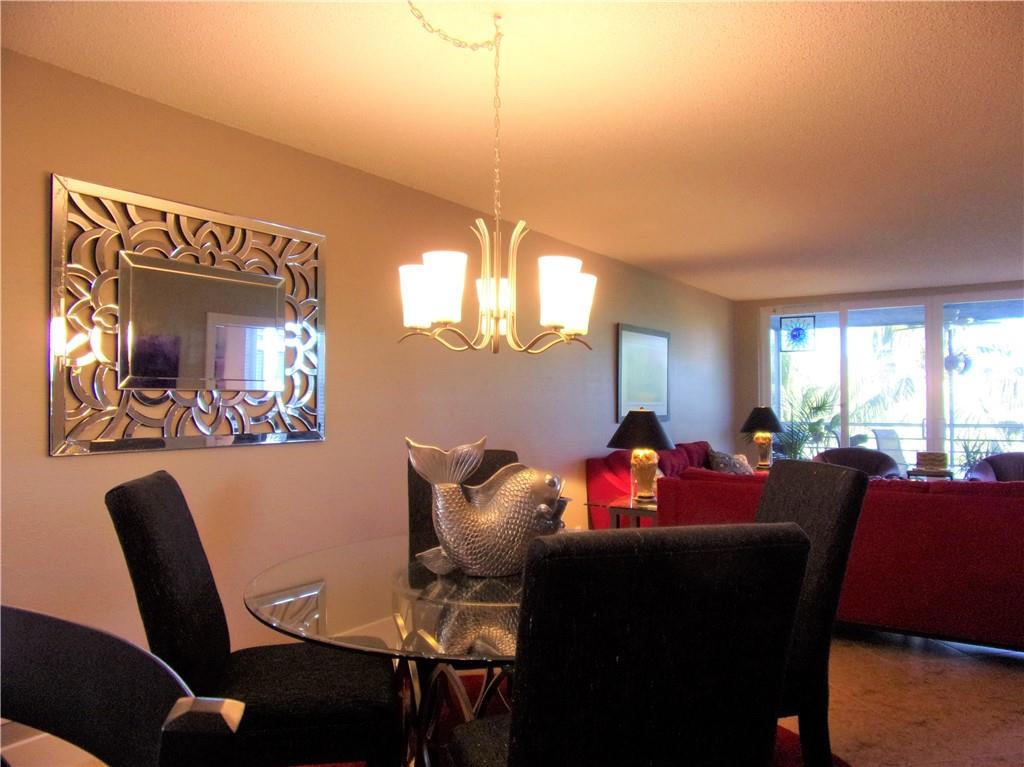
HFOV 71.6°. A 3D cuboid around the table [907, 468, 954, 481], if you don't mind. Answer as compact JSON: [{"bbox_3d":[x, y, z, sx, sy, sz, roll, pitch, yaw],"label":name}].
[{"bbox_3d":[3.898,1.125,6.594,0.410,0.600,0.410,-1,-2,36],"label":"table"}]

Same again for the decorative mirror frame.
[{"bbox_3d":[-1.262,-0.227,2.961,0.030,0.980,1.190,-1,-2,36],"label":"decorative mirror frame"}]

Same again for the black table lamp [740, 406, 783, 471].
[{"bbox_3d":[2.460,0.527,6.969,0.410,0.620,0.410,-1,-2,36],"label":"black table lamp"}]

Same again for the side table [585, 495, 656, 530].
[{"bbox_3d":[0.839,1.075,4.649,0.500,0.600,0.620,-1,-2,36],"label":"side table"}]

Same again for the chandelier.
[{"bbox_3d":[-0.044,-0.610,2.196,0.630,1.040,0.630,0,-1,0],"label":"chandelier"}]

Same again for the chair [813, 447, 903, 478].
[{"bbox_3d":[3.260,1.032,6.696,0.780,0.790,0.780,-1,-2,32],"label":"chair"}]

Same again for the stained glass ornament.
[{"bbox_3d":[3.127,-0.547,7.788,0.370,0.385,0.015,-1,-2,36],"label":"stained glass ornament"}]

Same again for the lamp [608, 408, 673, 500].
[{"bbox_3d":[0.865,0.470,4.720,0.430,0.620,0.430,0,-1,0],"label":"lamp"}]

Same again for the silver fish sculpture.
[{"bbox_3d":[-0.072,0.353,2.072,0.440,0.396,0.220,1,-2,-20],"label":"silver fish sculpture"}]

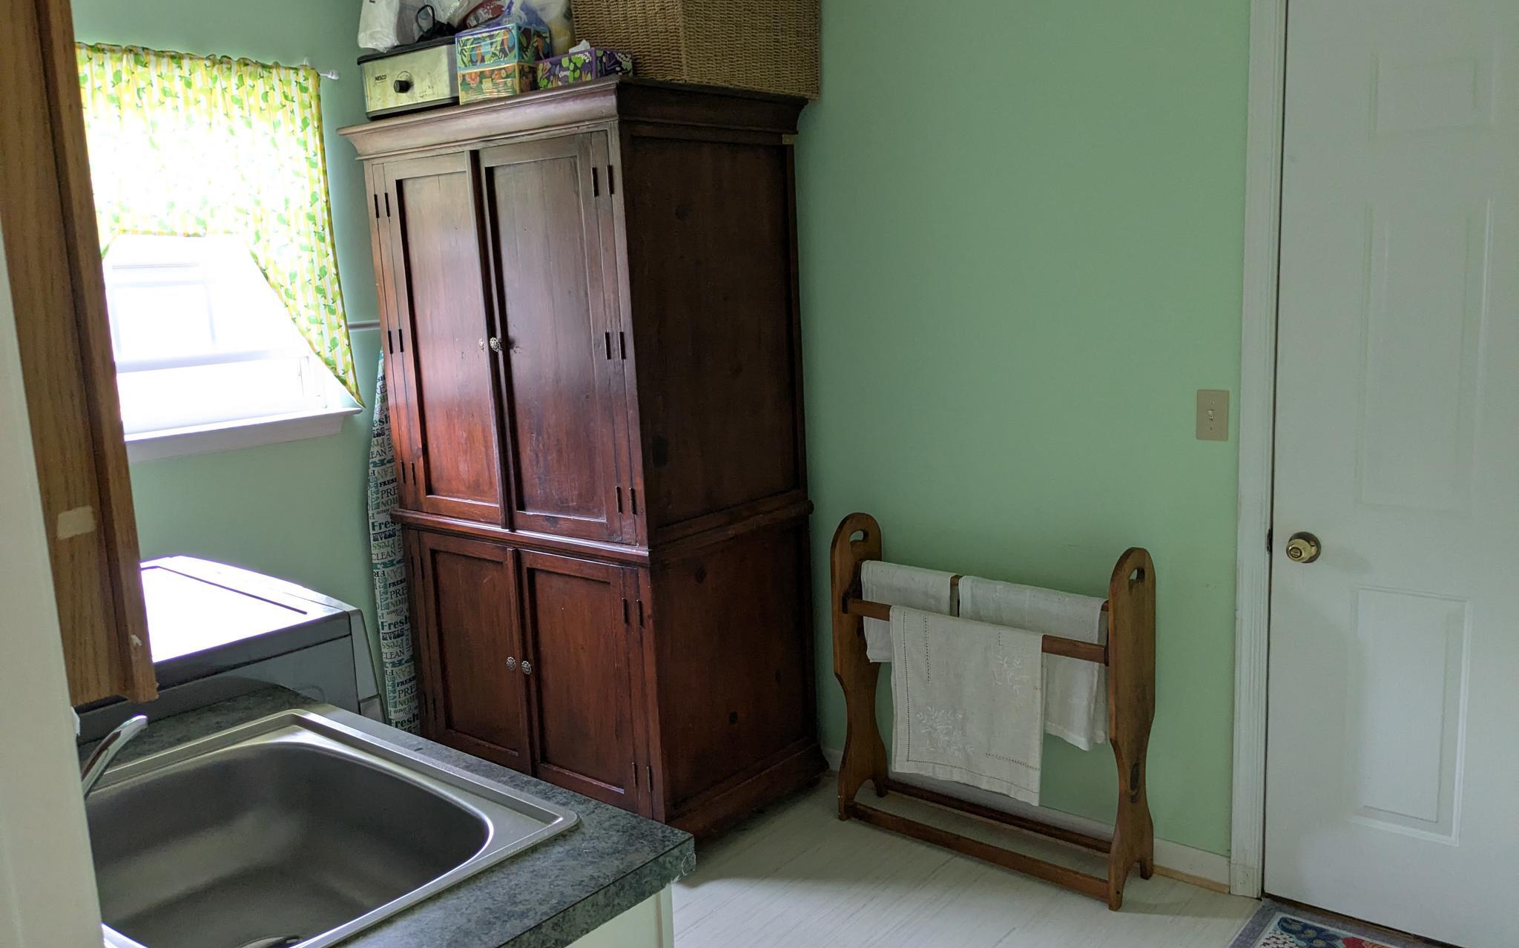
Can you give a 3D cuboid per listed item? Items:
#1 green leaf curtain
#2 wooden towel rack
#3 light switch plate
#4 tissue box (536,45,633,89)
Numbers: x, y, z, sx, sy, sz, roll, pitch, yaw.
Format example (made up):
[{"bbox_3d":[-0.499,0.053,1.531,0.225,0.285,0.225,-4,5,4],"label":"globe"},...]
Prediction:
[{"bbox_3d":[-1.519,-0.594,3.111,0.070,0.960,0.930,5,13,39],"label":"green leaf curtain"},{"bbox_3d":[0.583,0.564,3.066,0.826,0.863,0.195,6,13,41],"label":"wooden towel rack"},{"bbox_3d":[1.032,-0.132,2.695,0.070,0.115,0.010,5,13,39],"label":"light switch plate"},{"bbox_3d":[-0.434,-0.984,2.923,0.212,0.092,0.112,5,13,39],"label":"tissue box"}]

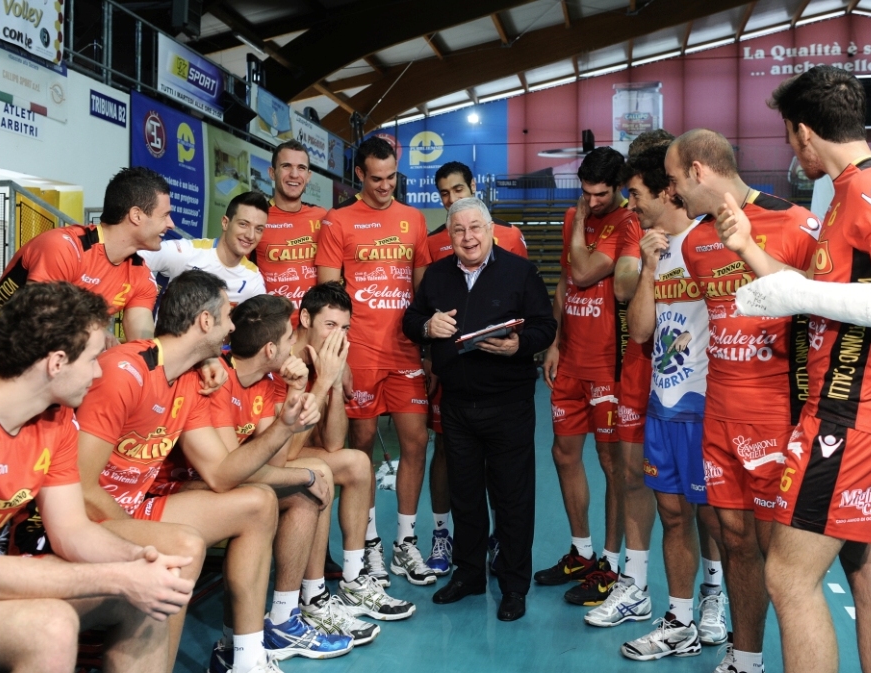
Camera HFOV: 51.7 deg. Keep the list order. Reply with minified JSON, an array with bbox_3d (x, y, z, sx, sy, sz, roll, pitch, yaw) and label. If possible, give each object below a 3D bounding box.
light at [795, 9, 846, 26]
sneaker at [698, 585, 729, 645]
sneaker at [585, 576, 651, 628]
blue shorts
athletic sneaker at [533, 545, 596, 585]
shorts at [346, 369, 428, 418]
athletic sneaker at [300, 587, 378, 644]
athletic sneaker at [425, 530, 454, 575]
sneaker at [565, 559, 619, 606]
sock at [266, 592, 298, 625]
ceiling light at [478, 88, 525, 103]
[{"bbox_3d":[12.665,-10.521,29.597,1.526,0.170,0.160,-10,0,13],"label":"light"},{"bbox_3d":[1.006,0.997,3.245,0.117,0.146,0.322,1,2,17],"label":"sneaker"},{"bbox_3d":[0.737,1.053,3.600,0.300,0.150,0.115,-1,2,-37],"label":"sneaker"},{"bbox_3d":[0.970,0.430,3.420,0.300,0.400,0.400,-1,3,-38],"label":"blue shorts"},{"bbox_3d":[0.610,1.055,4.196,0.309,0.145,0.112,0,2,-17],"label":"athletic sneaker"},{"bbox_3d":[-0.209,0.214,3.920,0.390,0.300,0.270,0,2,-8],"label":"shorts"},{"bbox_3d":[-0.340,0.985,3.193,0.322,0.146,0.117,2,2,26],"label":"athletic sneaker"},{"bbox_3d":[0.026,0.959,4.003,0.117,0.146,0.322,1,2,3],"label":"athletic sneaker"},{"bbox_3d":[0.707,1.048,3.896,0.300,0.140,0.115,-1,2,-33],"label":"sneaker"},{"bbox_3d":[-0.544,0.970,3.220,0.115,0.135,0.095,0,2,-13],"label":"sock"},{"bbox_3d":[2.370,-8.533,31.999,1.687,0.140,0.140,-10,0,12],"label":"ceiling light"}]

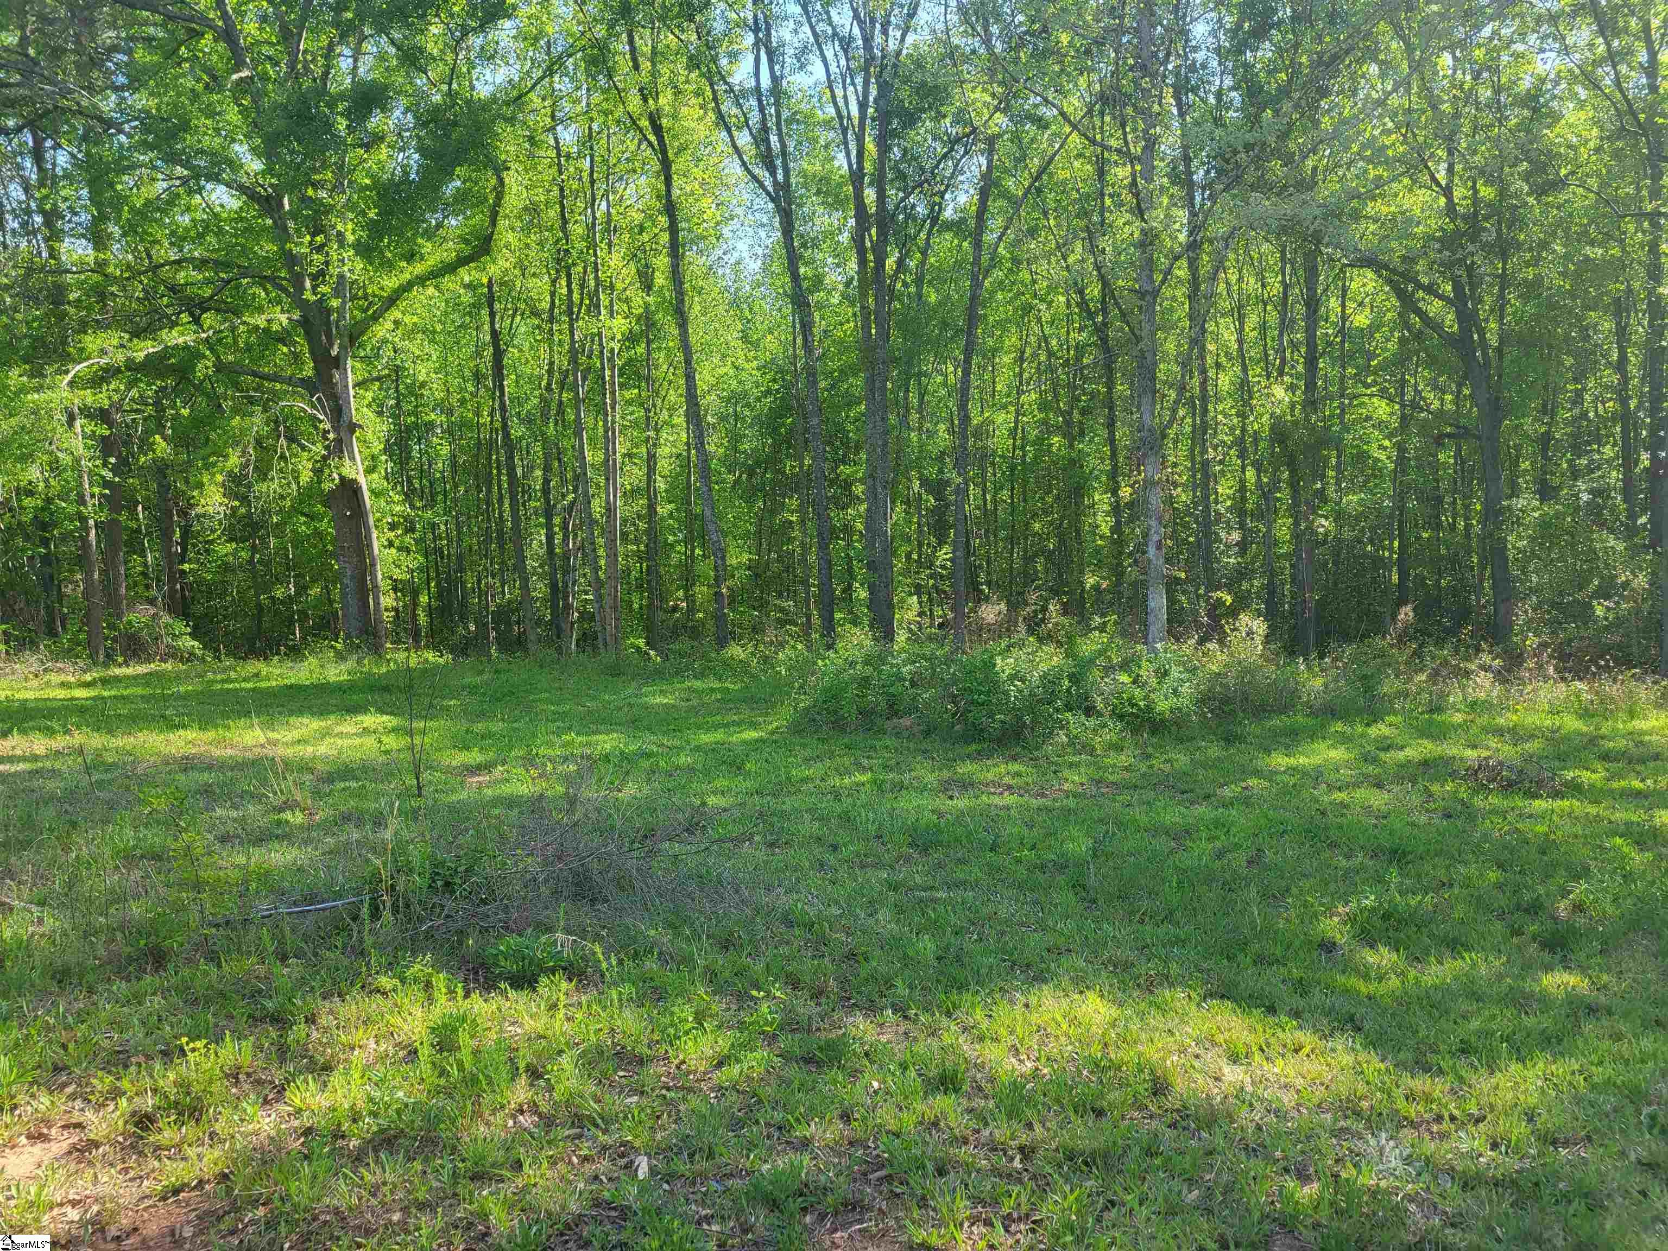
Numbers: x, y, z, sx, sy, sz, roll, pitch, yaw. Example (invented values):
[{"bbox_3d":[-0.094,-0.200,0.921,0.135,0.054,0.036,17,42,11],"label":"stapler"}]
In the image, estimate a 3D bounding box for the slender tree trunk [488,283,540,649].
[{"bbox_3d":[-6.387,-3.175,24.870,0.312,7.460,0.257,-6,2,0],"label":"slender tree trunk"}]

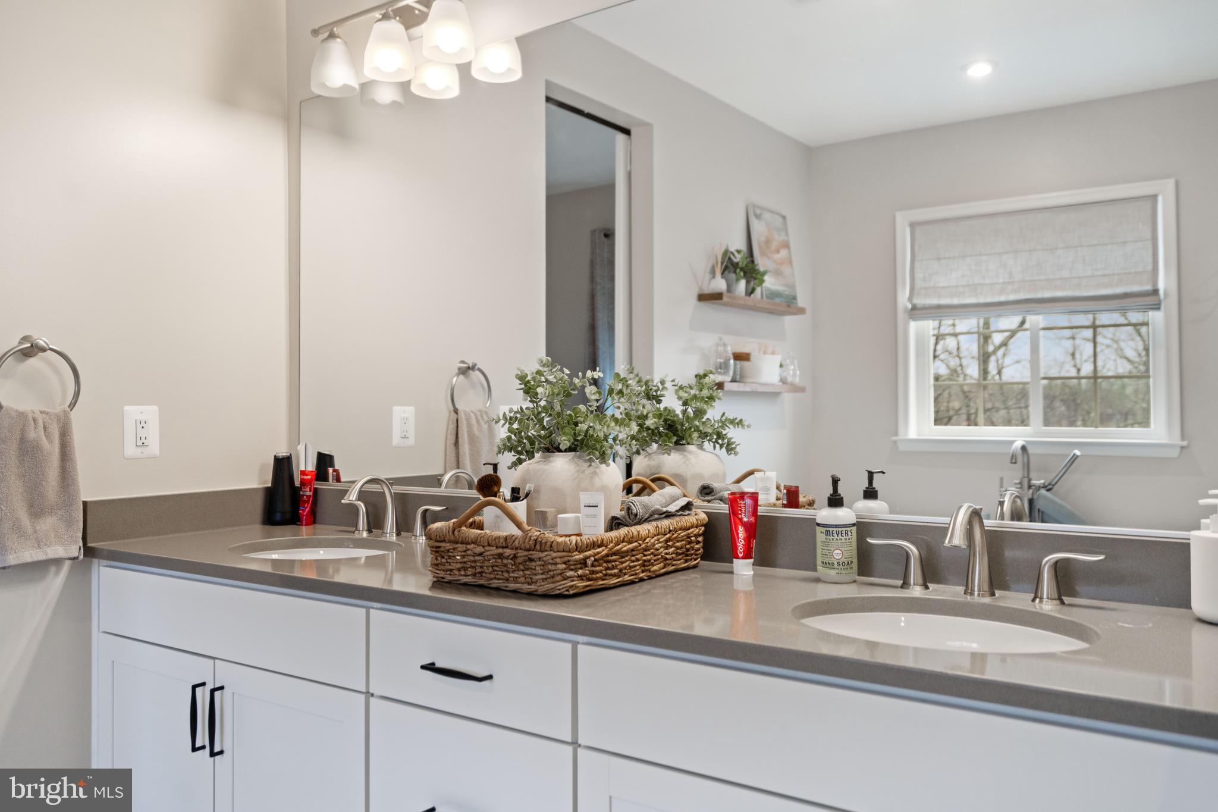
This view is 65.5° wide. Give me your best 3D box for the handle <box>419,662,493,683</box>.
[{"bbox_3d":[-0.247,0.431,1.532,0.137,0.013,0.029,0,0,34],"label":"handle"}]

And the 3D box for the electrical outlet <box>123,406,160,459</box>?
[{"bbox_3d":[-1.111,0.061,2.251,0.009,0.123,0.082,-1,-1,35],"label":"electrical outlet"}]

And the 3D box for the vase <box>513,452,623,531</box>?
[{"bbox_3d":[-0.080,0.198,1.858,0.214,0.208,0.214,0,0,0],"label":"vase"}]

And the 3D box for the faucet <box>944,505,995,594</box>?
[{"bbox_3d":[0.569,0.234,1.499,0.048,0.149,0.173,-1,0,37],"label":"faucet"}]

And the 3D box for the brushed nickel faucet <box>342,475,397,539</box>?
[{"bbox_3d":[-0.561,0.238,2.248,0.050,0.148,0.165,-1,-1,35],"label":"brushed nickel faucet"}]

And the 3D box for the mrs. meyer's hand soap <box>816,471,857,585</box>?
[{"bbox_3d":[0.395,0.209,1.643,0.068,0.187,0.070,0,-1,7],"label":"mrs. meyer's hand soap"}]

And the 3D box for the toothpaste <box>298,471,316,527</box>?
[{"bbox_3d":[-0.810,0.245,2.552,0.056,0.152,0.036,0,0,26],"label":"toothpaste"}]

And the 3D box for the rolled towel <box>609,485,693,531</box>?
[{"bbox_3d":[0.080,0.195,1.750,0.088,0.083,0.190,-1,-1,35],"label":"rolled towel"}]

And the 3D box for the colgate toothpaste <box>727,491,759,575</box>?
[{"bbox_3d":[0.251,0.235,1.764,0.057,0.153,0.037,0,0,1],"label":"colgate toothpaste"}]

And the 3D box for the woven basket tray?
[{"bbox_3d":[-0.067,0.228,1.727,0.345,0.155,0.430,-1,-1,35],"label":"woven basket tray"}]

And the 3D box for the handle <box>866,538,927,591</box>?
[{"bbox_3d":[0.494,0.269,1.620,0.105,0.081,0.047,0,0,30],"label":"handle"}]

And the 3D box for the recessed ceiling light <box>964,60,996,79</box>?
[{"bbox_3d":[1.696,-1.540,4.330,0.170,0.030,0.170,-1,0,35],"label":"recessed ceiling light"}]

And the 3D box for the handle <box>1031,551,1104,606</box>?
[{"bbox_3d":[0.709,0.268,1.462,0.105,0.081,0.047,-1,0,38],"label":"handle"}]

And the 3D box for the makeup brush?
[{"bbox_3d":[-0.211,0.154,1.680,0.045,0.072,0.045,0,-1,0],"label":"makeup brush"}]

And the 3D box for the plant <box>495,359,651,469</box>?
[{"bbox_3d":[-0.077,0.019,1.853,0.300,0.225,0.290,0,0,34],"label":"plant"}]

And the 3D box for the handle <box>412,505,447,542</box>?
[{"bbox_3d":[-0.419,0.271,2.213,0.108,0.082,0.040,-1,-1,35],"label":"handle"}]

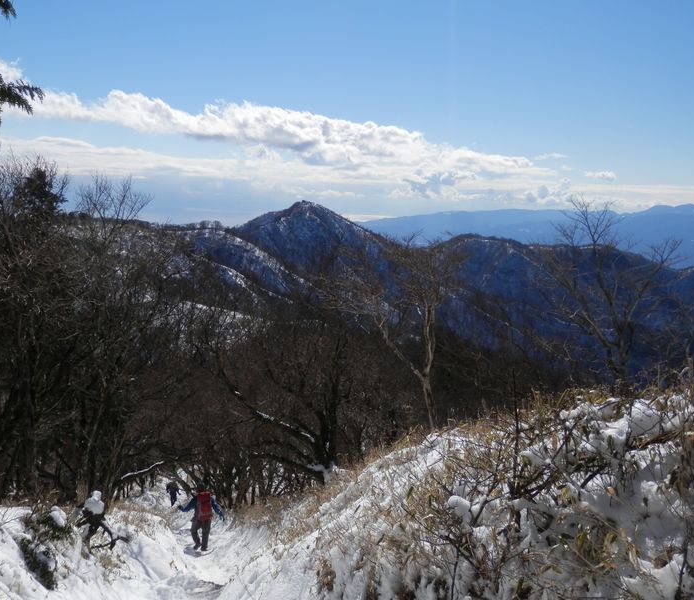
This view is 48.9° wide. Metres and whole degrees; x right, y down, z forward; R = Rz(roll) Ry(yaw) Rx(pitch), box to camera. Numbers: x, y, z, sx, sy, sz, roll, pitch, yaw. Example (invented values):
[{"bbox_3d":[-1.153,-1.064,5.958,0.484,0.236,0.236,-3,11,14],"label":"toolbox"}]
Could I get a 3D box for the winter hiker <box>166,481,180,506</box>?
[{"bbox_3d":[-10.368,11.555,45.500,0.780,1.660,0.600,-2,8,-13],"label":"winter hiker"}]

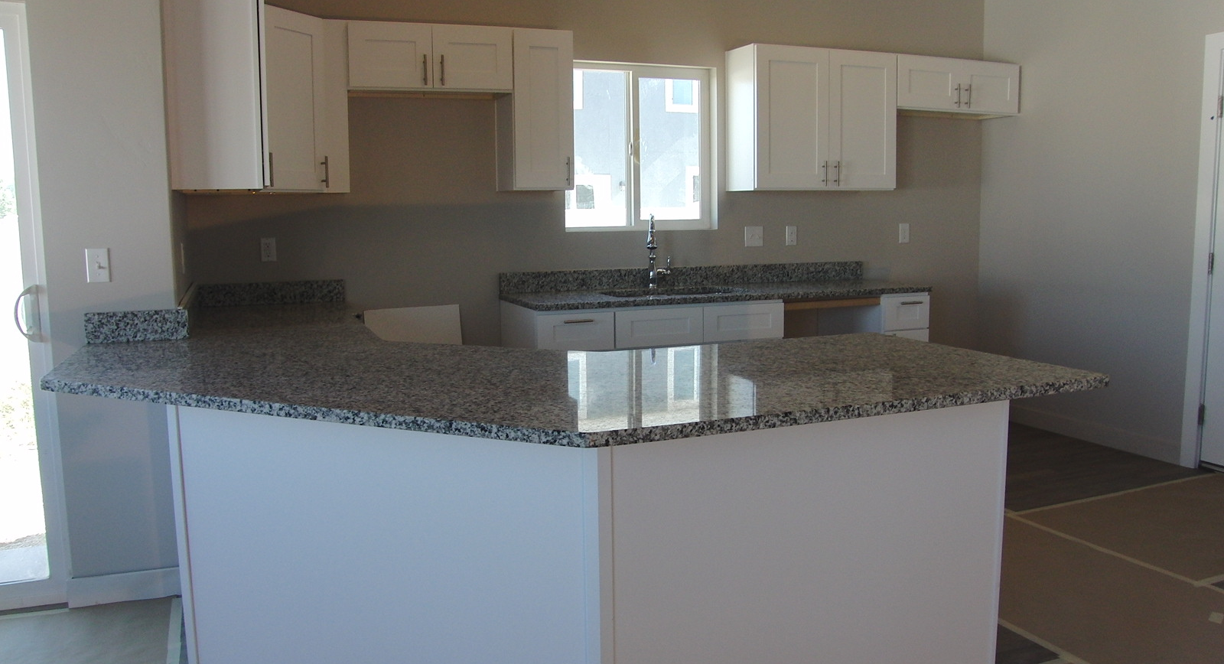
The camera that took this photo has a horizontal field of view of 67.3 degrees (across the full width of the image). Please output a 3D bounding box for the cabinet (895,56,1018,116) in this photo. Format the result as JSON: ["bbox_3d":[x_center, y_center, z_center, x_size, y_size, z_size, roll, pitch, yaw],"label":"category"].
[{"bbox_3d":[1.951,-1.427,5.393,0.910,0.303,0.327,-4,8,-21],"label":"cabinet"}]

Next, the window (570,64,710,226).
[{"bbox_3d":[0.143,-0.992,4.985,0.887,0.884,0.100,-4,8,-21],"label":"window"}]

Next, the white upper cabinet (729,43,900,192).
[{"bbox_3d":[1.116,-1.160,5.090,0.920,0.757,0.327,-4,8,-21],"label":"white upper cabinet"}]

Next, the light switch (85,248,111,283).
[{"bbox_3d":[-1.729,-0.223,3.094,0.073,0.116,0.014,-4,8,-21],"label":"light switch"}]

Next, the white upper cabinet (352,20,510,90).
[{"bbox_3d":[-0.870,-1.260,4.309,0.758,0.303,0.327,-4,8,-21],"label":"white upper cabinet"}]

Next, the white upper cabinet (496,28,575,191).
[{"bbox_3d":[-0.379,-1.071,4.522,0.301,0.757,0.327,-4,8,-21],"label":"white upper cabinet"}]

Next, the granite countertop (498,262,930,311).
[{"bbox_3d":[0.575,-0.256,4.815,2.210,0.130,0.659,-4,8,-21],"label":"granite countertop"}]

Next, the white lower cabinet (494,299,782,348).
[{"bbox_3d":[0.158,0.272,4.739,1.291,0.884,0.630,-4,8,-21],"label":"white lower cabinet"}]

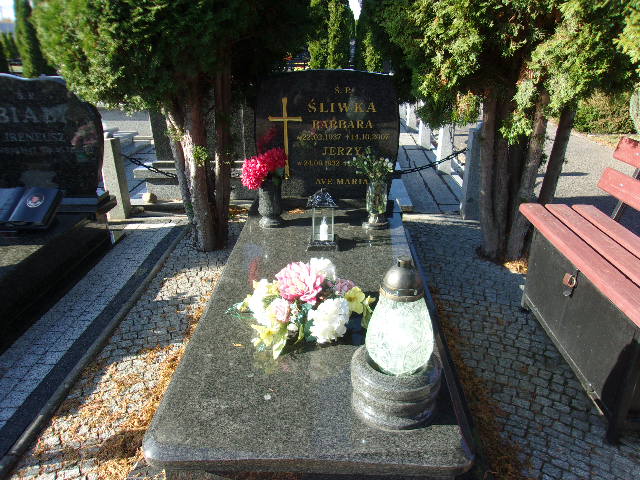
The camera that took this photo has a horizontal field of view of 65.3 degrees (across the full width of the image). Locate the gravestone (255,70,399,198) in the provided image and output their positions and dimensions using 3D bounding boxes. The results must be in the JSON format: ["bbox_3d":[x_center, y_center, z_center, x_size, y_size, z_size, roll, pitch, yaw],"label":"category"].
[{"bbox_3d":[0.046,-0.619,2.968,0.829,0.752,0.090,1,23,2],"label":"gravestone"}]

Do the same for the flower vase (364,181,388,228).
[{"bbox_3d":[0.302,-0.199,2.655,0.131,0.246,0.131,0,24,2],"label":"flower vase"}]

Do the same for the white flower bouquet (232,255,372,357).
[{"bbox_3d":[-0.064,0.210,1.842,0.491,0.215,0.368,0,25,2],"label":"white flower bouquet"}]

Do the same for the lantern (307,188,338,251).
[{"bbox_3d":[0.011,-0.115,2.431,0.151,0.297,0.151,0,24,2],"label":"lantern"}]

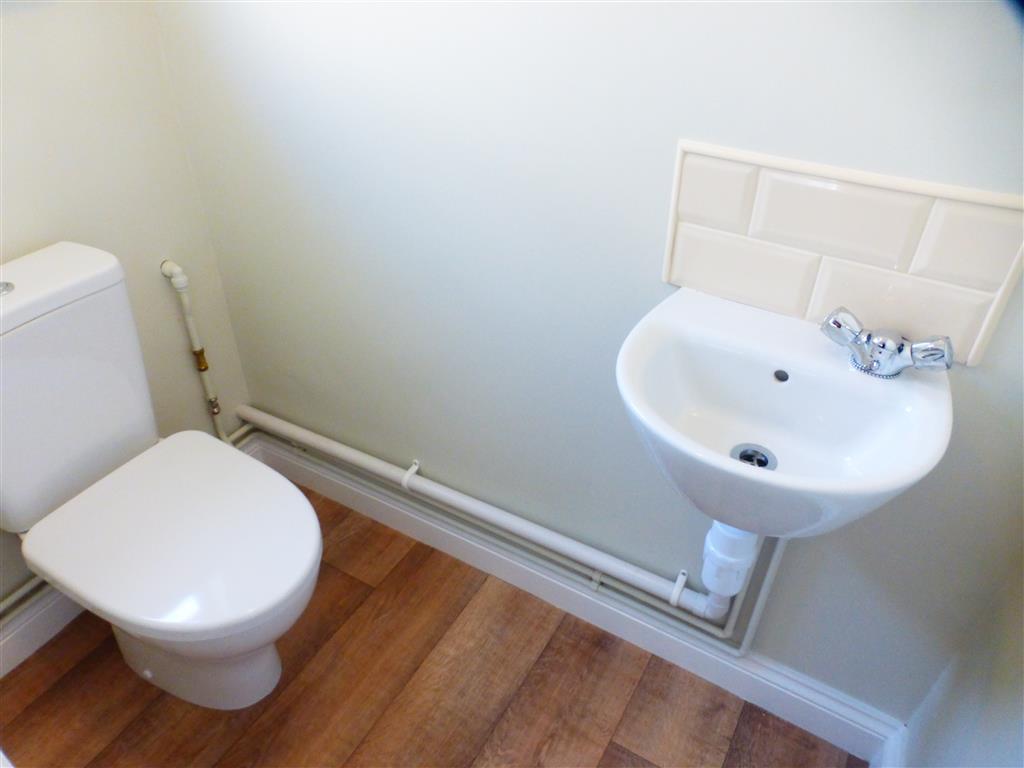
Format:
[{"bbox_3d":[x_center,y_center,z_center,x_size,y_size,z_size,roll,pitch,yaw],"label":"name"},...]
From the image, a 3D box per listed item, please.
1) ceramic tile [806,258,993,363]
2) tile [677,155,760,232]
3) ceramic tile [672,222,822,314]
[{"bbox_3d":[0.494,-0.097,0.915,0.200,0.100,0.010,19,39,24],"label":"ceramic tile"},{"bbox_3d":[0.279,-0.255,0.964,0.100,0.100,0.010,19,39,24],"label":"tile"},{"bbox_3d":[0.323,-0.160,1.001,0.200,0.100,0.010,19,39,24],"label":"ceramic tile"}]

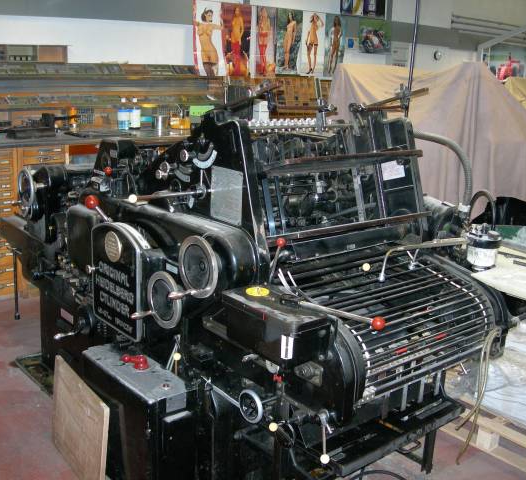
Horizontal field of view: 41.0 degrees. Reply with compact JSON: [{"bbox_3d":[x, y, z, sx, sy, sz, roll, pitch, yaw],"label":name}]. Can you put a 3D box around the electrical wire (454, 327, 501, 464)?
[{"bbox_3d":[0.821,0.605,2.700,0.130,0.530,0.090,7,15,18],"label":"electrical wire"}]

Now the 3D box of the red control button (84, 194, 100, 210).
[{"bbox_3d":[-0.654,-0.143,2.680,0.053,0.053,0.053,-9,19,-39],"label":"red control button"}]

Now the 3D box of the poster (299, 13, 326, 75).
[{"bbox_3d":[0.459,-1.775,6.380,0.295,0.580,0.010,-9,19,-39],"label":"poster"}]

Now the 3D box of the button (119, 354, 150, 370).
[{"bbox_3d":[-0.453,0.431,2.480,0.108,0.045,0.050,6,15,13],"label":"button"}]

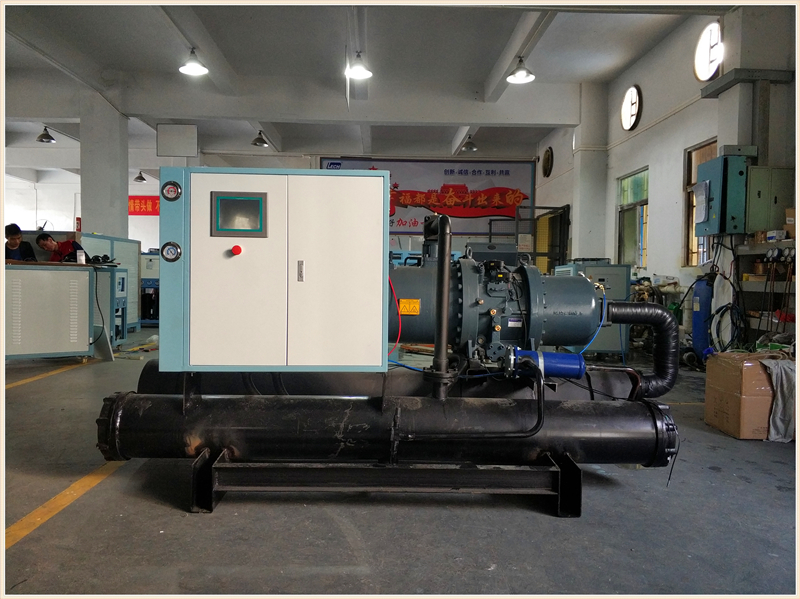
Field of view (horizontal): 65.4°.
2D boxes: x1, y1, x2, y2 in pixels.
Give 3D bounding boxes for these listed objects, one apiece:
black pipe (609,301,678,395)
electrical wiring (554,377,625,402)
[{"bbox_3d":[1.136,0.239,2.920,0.325,0.445,0.130,1,2,-1],"label":"black pipe"},{"bbox_3d":[0.810,0.378,2.650,0.290,0.105,0.120,1,2,0],"label":"electrical wiring"}]

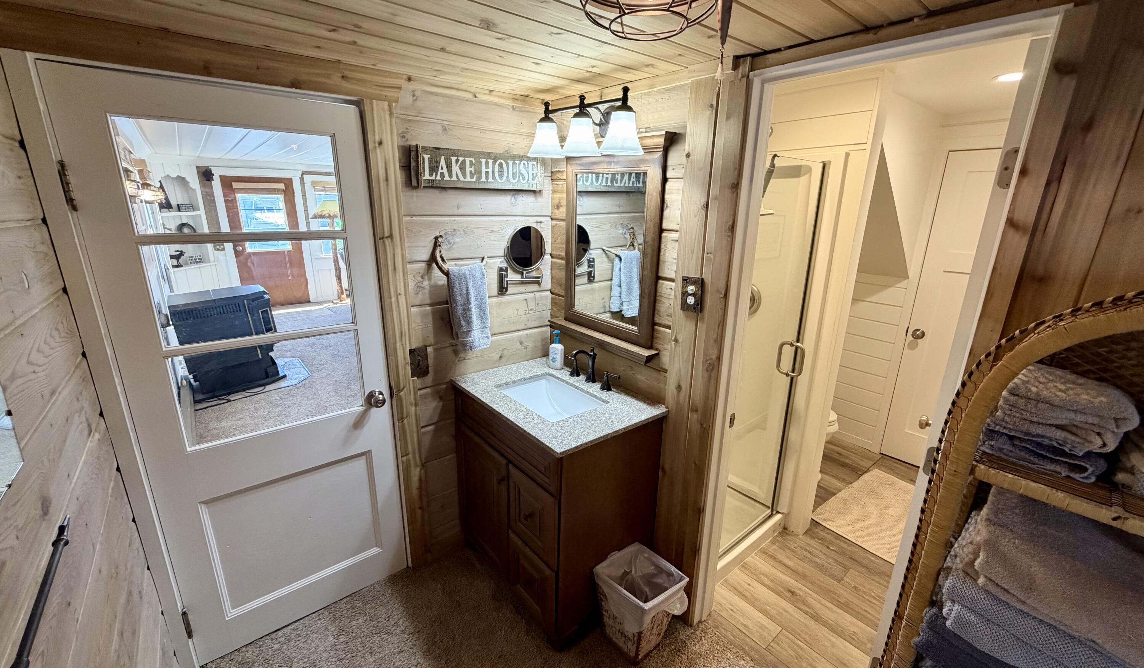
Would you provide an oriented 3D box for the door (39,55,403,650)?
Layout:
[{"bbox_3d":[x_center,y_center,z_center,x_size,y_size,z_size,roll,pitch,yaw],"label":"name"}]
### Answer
[{"bbox_3d":[-1.059,0.203,1.668,0.765,1.965,0.045,-12,21,-38],"label":"door"}]

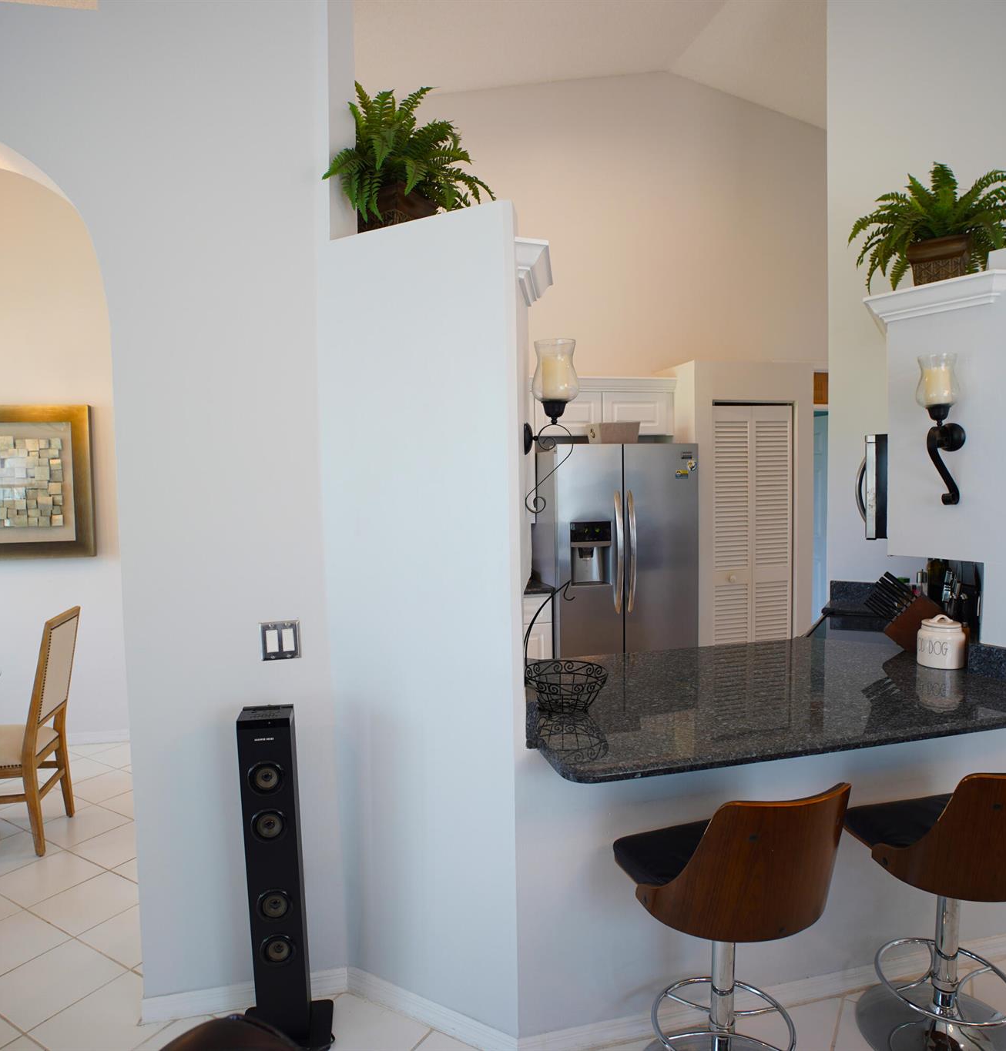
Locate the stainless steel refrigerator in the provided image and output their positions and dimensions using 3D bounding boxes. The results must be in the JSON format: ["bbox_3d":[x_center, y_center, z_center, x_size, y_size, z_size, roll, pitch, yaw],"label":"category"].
[{"bbox_3d":[0.670,0.400,4.495,0.905,1.785,0.760,-2,3,-14],"label":"stainless steel refrigerator"}]

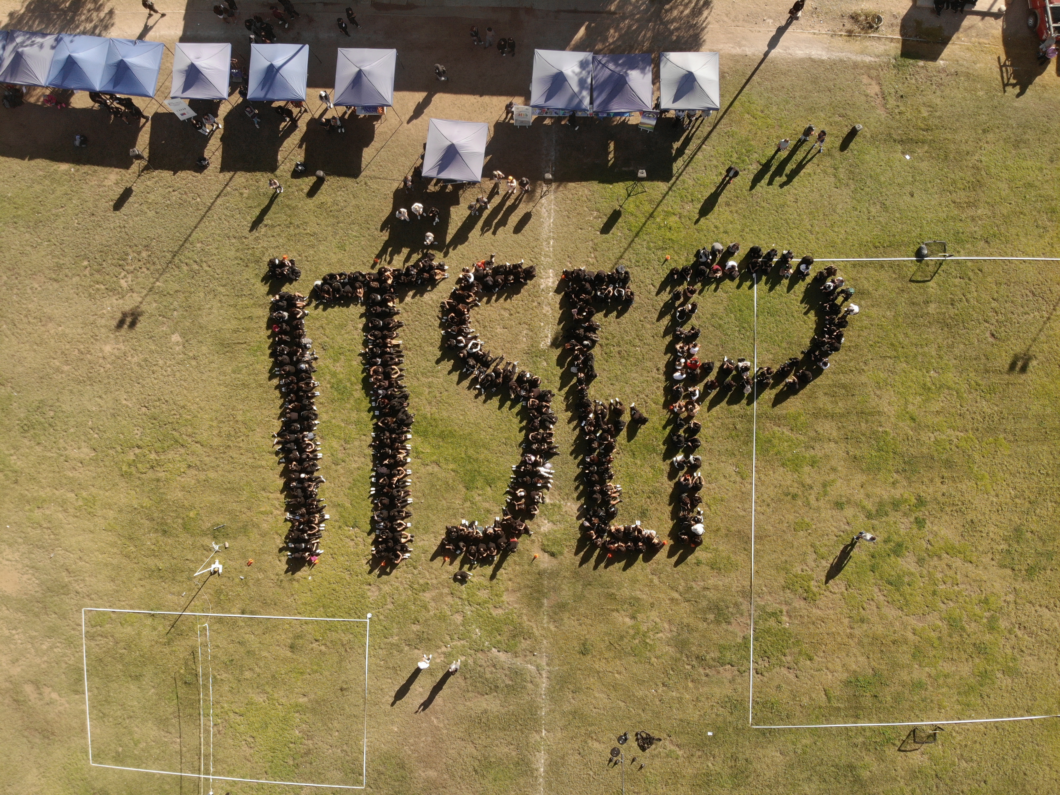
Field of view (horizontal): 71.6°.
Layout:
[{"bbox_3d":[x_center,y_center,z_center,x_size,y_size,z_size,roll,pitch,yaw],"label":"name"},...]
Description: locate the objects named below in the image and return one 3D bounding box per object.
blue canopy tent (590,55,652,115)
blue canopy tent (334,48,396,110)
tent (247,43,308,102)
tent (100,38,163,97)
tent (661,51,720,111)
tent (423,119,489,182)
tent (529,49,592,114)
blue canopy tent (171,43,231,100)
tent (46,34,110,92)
[{"bbox_3d":[4.784,-16.122,38.342,3.000,3.030,3.000,0,87,3],"label":"blue canopy tent"},{"bbox_3d":[-8.601,-16.756,39.100,3.000,3.030,3.000,3,87,3],"label":"blue canopy tent"},{"bbox_3d":[-13.266,-17.148,39.374,3.000,3.030,3.000,3,87,3],"label":"tent"},{"bbox_3d":[-21.245,-17.583,39.830,3.000,3.030,3.000,10,87,4],"label":"tent"},{"bbox_3d":[8.209,-16.153,38.159,3.000,3.030,3.000,0,87,3],"label":"tent"},{"bbox_3d":[-3.824,-12.773,38.611,3.000,3.030,3.000,7,87,3],"label":"tent"},{"bbox_3d":[1.685,-16.359,38.522,3.000,3.030,3.000,4,87,3],"label":"tent"},{"bbox_3d":[-17.431,-17.300,39.607,3.000,3.030,3.000,3,87,3],"label":"blue canopy tent"},{"bbox_3d":[-24.115,-17.957,40.006,3.000,3.030,3.000,10,87,4],"label":"tent"}]

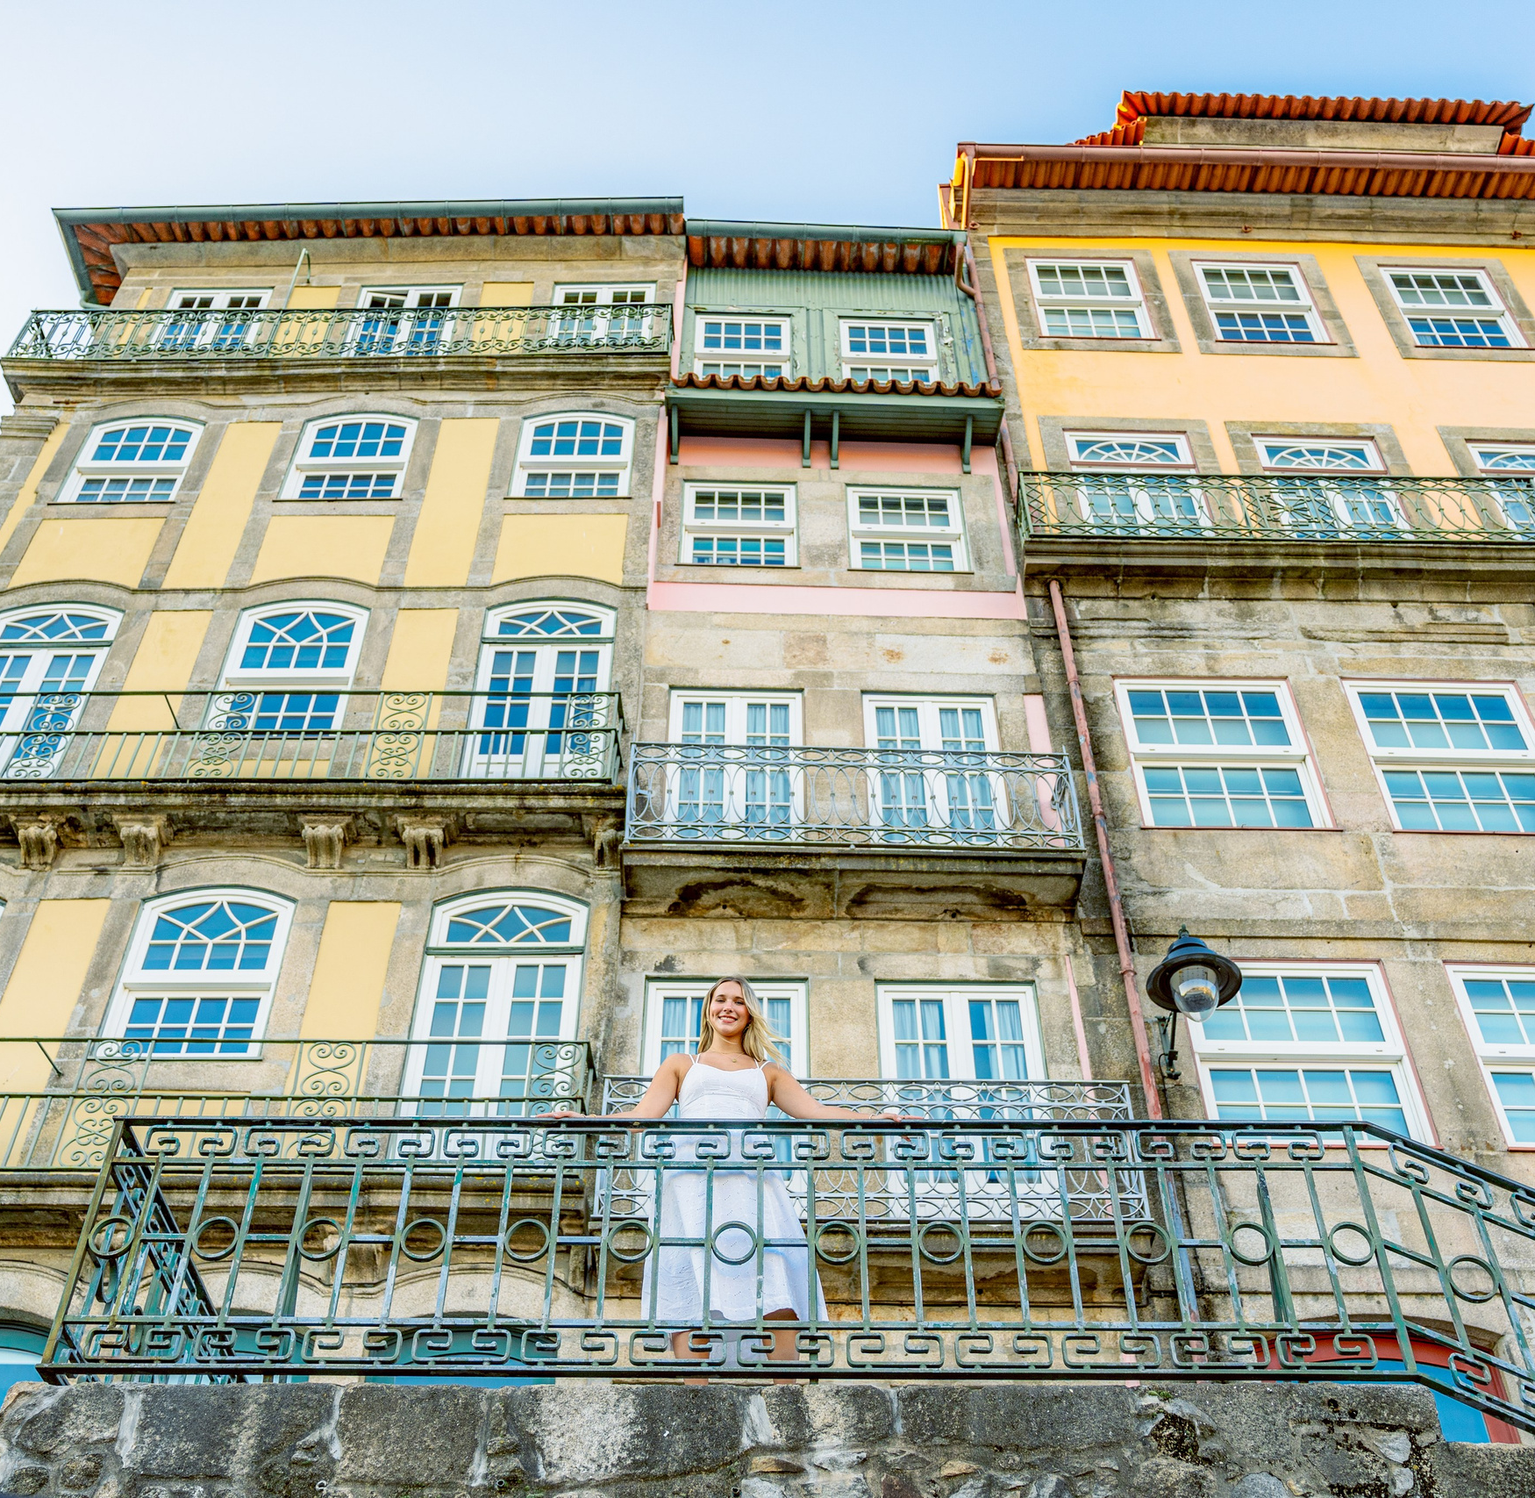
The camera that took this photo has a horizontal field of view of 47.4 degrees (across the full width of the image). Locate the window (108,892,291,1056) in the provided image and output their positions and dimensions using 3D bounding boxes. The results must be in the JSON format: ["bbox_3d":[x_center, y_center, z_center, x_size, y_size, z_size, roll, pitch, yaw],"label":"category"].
[{"bbox_3d":[-4.018,1.556,12.375,1.123,1.523,0.137,0,-45,0],"label":"window"}]

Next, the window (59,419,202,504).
[{"bbox_3d":[-6.027,-2.748,16.646,1.078,1.338,0.137,0,-45,0],"label":"window"}]

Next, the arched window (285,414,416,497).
[{"bbox_3d":[-3.964,-2.802,16.695,1.103,1.360,0.137,0,-45,0],"label":"arched window"}]

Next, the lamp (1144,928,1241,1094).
[{"bbox_3d":[2.866,1.620,11.770,0.620,0.930,0.780,1,-45,-1],"label":"lamp"}]

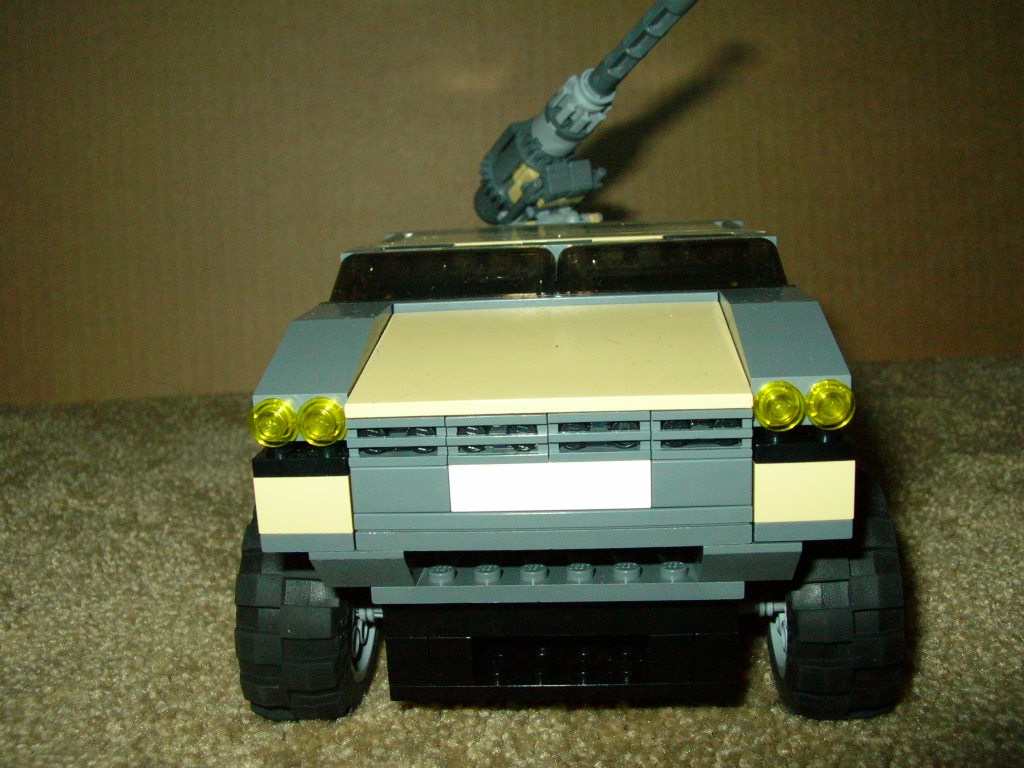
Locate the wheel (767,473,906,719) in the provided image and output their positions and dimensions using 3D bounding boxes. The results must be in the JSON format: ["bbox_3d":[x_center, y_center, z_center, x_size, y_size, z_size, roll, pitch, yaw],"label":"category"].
[{"bbox_3d":[0.068,0.044,0.229,0.025,0.055,0.055,-2,13,5],"label":"wheel"}]

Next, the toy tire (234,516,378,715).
[{"bbox_3d":[-0.044,0.047,0.238,0.025,0.055,0.055,-2,13,5],"label":"toy tire"}]

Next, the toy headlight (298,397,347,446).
[{"bbox_3d":[-0.030,0.006,0.170,0.008,0.008,0.005,-2,13,5],"label":"toy headlight"}]

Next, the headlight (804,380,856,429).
[{"bbox_3d":[0.049,0.003,0.164,0.008,0.008,0.005,-2,13,5],"label":"headlight"}]

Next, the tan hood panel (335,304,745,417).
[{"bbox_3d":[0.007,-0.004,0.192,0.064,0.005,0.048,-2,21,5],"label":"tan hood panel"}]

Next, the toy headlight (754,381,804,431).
[{"bbox_3d":[0.041,0.003,0.164,0.008,0.008,0.005,-2,13,5],"label":"toy headlight"}]

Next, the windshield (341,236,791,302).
[{"bbox_3d":[0.009,-0.025,0.227,0.096,0.011,0.015,-2,13,5],"label":"windshield"}]

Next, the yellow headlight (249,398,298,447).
[{"bbox_3d":[-0.038,0.006,0.171,0.008,0.008,0.005,-2,13,5],"label":"yellow headlight"}]

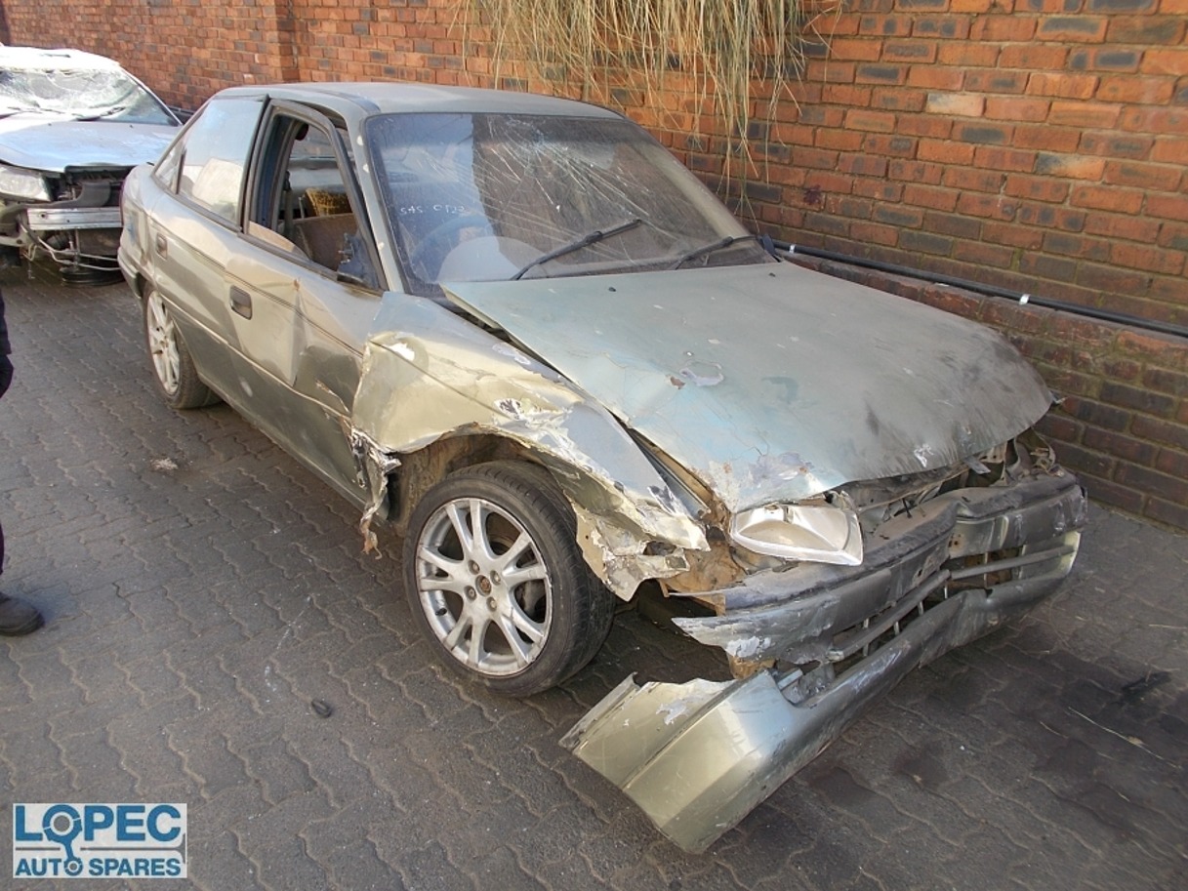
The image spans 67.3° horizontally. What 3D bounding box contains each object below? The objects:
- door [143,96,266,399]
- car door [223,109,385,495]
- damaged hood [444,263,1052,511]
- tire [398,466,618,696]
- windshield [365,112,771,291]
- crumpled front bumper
[{"bbox_3d":[-1.477,-0.788,3.456,0.250,1.080,0.980,-14,27,-38],"label":"door"},{"bbox_3d":[-0.852,-0.476,2.769,0.250,1.080,1.100,-14,27,-38],"label":"car door"},{"bbox_3d":[0.485,-0.268,2.332,1.370,0.170,1.080,-14,40,-38],"label":"damaged hood"},{"bbox_3d":[-0.222,0.322,2.248,0.585,0.580,0.205,19,26,33],"label":"tire"},{"bbox_3d":[-0.087,-0.827,2.878,1.430,0.150,0.760,-14,60,-38],"label":"windshield"},{"bbox_3d":[0.688,0.398,2.249,1.600,0.460,0.510,-18,30,-36],"label":"crumpled front bumper"}]

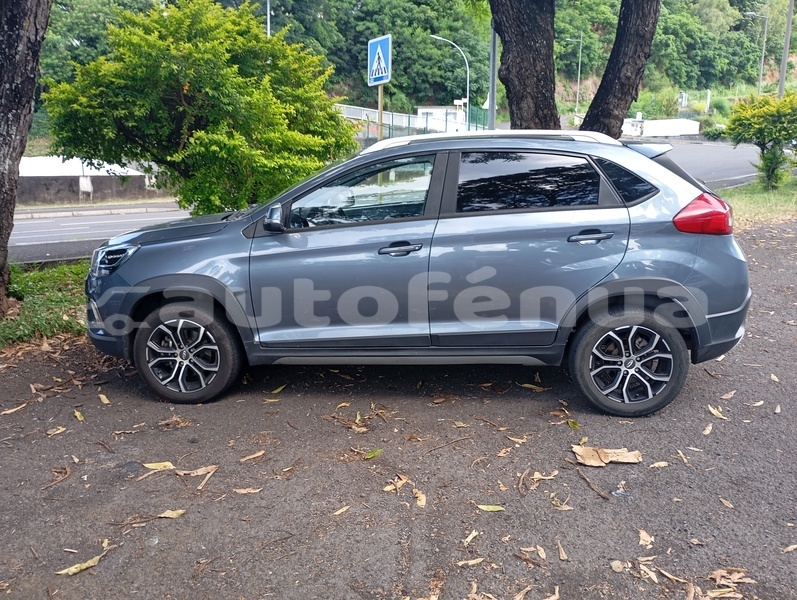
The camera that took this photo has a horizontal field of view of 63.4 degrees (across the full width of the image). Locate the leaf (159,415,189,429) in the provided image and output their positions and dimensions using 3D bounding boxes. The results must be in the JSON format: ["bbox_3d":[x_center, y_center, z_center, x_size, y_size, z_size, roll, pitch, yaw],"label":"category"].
[{"bbox_3d":[-1.228,0.671,3.538,0.165,0.035,0.140,0,11,0],"label":"leaf"}]

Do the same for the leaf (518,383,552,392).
[{"bbox_3d":[0.865,0.560,4.074,0.220,0.030,0.090,3,11,17],"label":"leaf"}]

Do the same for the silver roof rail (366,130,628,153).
[{"bbox_3d":[0.515,-0.901,3.680,1.500,0.125,0.080,1,12,6],"label":"silver roof rail"}]

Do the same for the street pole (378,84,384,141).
[{"bbox_3d":[-0.259,-2.195,9.760,0.070,2.950,0.070,-7,13,-32],"label":"street pole"}]

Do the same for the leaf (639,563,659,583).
[{"bbox_3d":[0.849,0.925,2.183,0.035,0.015,0.100,-3,11,-12],"label":"leaf"}]

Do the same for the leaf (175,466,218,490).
[{"bbox_3d":[-0.926,0.802,2.940,0.185,0.020,0.185,1,12,6],"label":"leaf"}]

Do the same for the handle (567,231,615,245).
[{"bbox_3d":[1.011,-0.330,3.398,0.250,0.060,0.055,1,11,7],"label":"handle"}]

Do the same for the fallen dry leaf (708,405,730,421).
[{"bbox_3d":[1.813,0.637,3.647,0.050,0.025,0.200,-1,11,-4],"label":"fallen dry leaf"}]

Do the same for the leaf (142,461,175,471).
[{"bbox_3d":[-1.127,0.784,3.044,0.158,0.018,0.066,-3,12,-12],"label":"leaf"}]

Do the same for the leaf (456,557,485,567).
[{"bbox_3d":[0.258,0.927,2.282,0.108,0.015,0.032,-4,12,-18],"label":"leaf"}]

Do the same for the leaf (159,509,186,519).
[{"bbox_3d":[-0.919,0.867,2.627,0.093,0.018,0.060,2,12,14],"label":"leaf"}]

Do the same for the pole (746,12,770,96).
[{"bbox_3d":[20.627,-13.019,37.635,1.250,6.994,0.220,-1,11,-7],"label":"pole"}]

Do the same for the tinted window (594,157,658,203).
[{"bbox_3d":[1.231,-0.646,3.497,0.345,0.245,0.055,1,2,6],"label":"tinted window"}]

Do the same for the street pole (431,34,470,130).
[{"bbox_3d":[2.448,-8.993,30.120,1.850,6.444,0.180,-3,11,-14],"label":"street pole"}]

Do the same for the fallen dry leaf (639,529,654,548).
[{"bbox_3d":[0.929,0.891,2.416,0.060,0.018,0.100,3,12,16],"label":"fallen dry leaf"}]

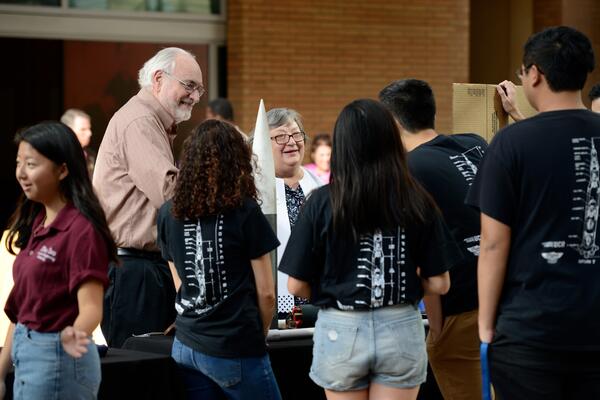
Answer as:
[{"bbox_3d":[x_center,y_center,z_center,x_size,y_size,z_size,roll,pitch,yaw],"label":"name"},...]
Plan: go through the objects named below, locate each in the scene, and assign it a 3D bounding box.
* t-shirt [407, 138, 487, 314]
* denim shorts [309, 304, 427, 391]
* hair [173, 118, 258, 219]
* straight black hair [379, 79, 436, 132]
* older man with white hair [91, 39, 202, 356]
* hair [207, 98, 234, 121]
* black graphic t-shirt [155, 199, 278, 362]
[{"bbox_3d":[0.508,0.079,6.750,0.480,0.640,0.330,-1,1,-37],"label":"t-shirt"},{"bbox_3d":[0.214,0.465,6.350,0.370,0.280,0.270,0,1,-7],"label":"denim shorts"},{"bbox_3d":[-0.299,-0.103,7.000,0.270,0.350,0.260,0,1,7],"label":"hair"},{"bbox_3d":[0.363,-0.319,6.750,0.170,0.190,0.210,-1,-10,-43],"label":"straight black hair"},{"bbox_3d":[-0.520,0.370,6.950,0.480,1.790,0.520,0,1,15],"label":"older man with white hair"},{"bbox_3d":[-0.502,-0.573,12.800,0.190,0.170,0.160,0,1,22],"label":"hair"},{"bbox_3d":[-0.292,0.257,7.000,0.430,0.580,0.290,0,1,21],"label":"black graphic t-shirt"}]

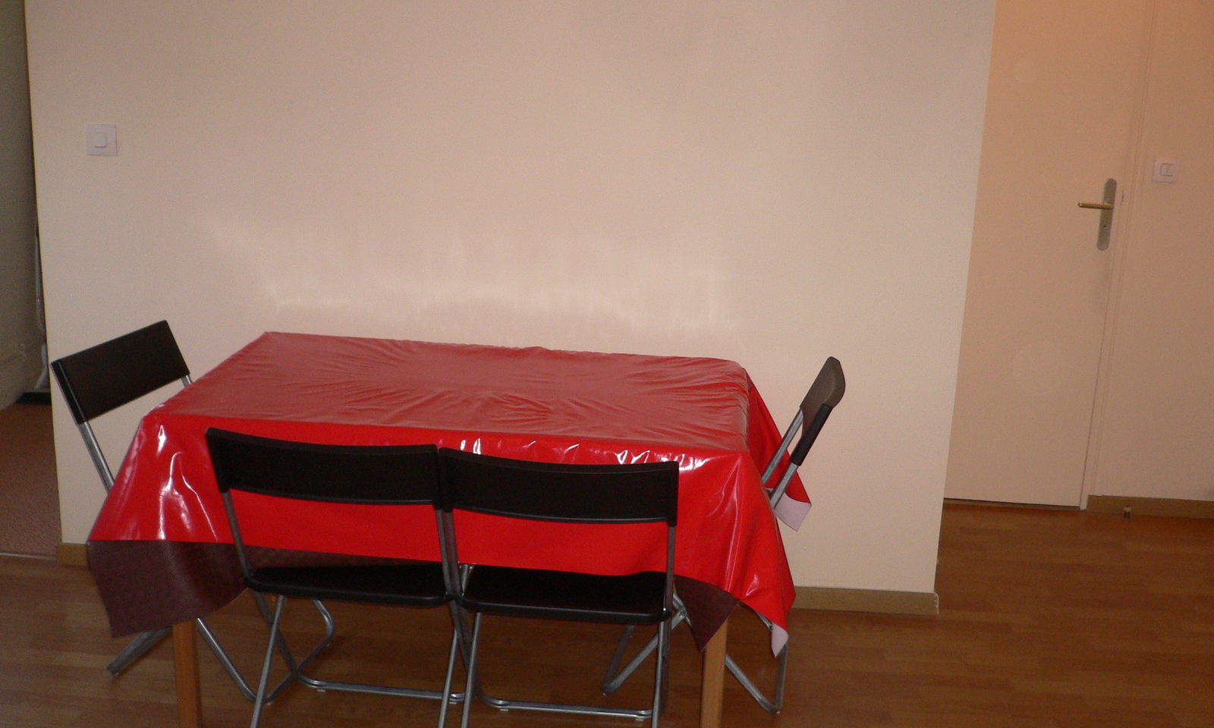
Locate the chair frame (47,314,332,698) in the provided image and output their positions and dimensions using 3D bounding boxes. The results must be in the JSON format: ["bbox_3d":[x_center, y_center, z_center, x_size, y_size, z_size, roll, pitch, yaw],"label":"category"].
[{"bbox_3d":[-0.930,0.335,2.857,0.475,0.775,0.420,5,14,13],"label":"chair frame"}]

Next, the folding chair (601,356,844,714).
[{"bbox_3d":[0.264,0.379,2.866,0.475,0.775,0.420,5,14,10],"label":"folding chair"}]

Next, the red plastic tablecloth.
[{"bbox_3d":[-0.281,0.241,2.786,1.420,0.430,0.860,3,13,5],"label":"red plastic tablecloth"}]

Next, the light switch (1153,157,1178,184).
[{"bbox_3d":[1.776,-0.615,3.902,0.080,0.080,0.012,3,13,3],"label":"light switch"}]

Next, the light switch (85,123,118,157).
[{"bbox_3d":[-1.296,-0.575,3.148,0.080,0.080,0.012,3,13,3],"label":"light switch"}]

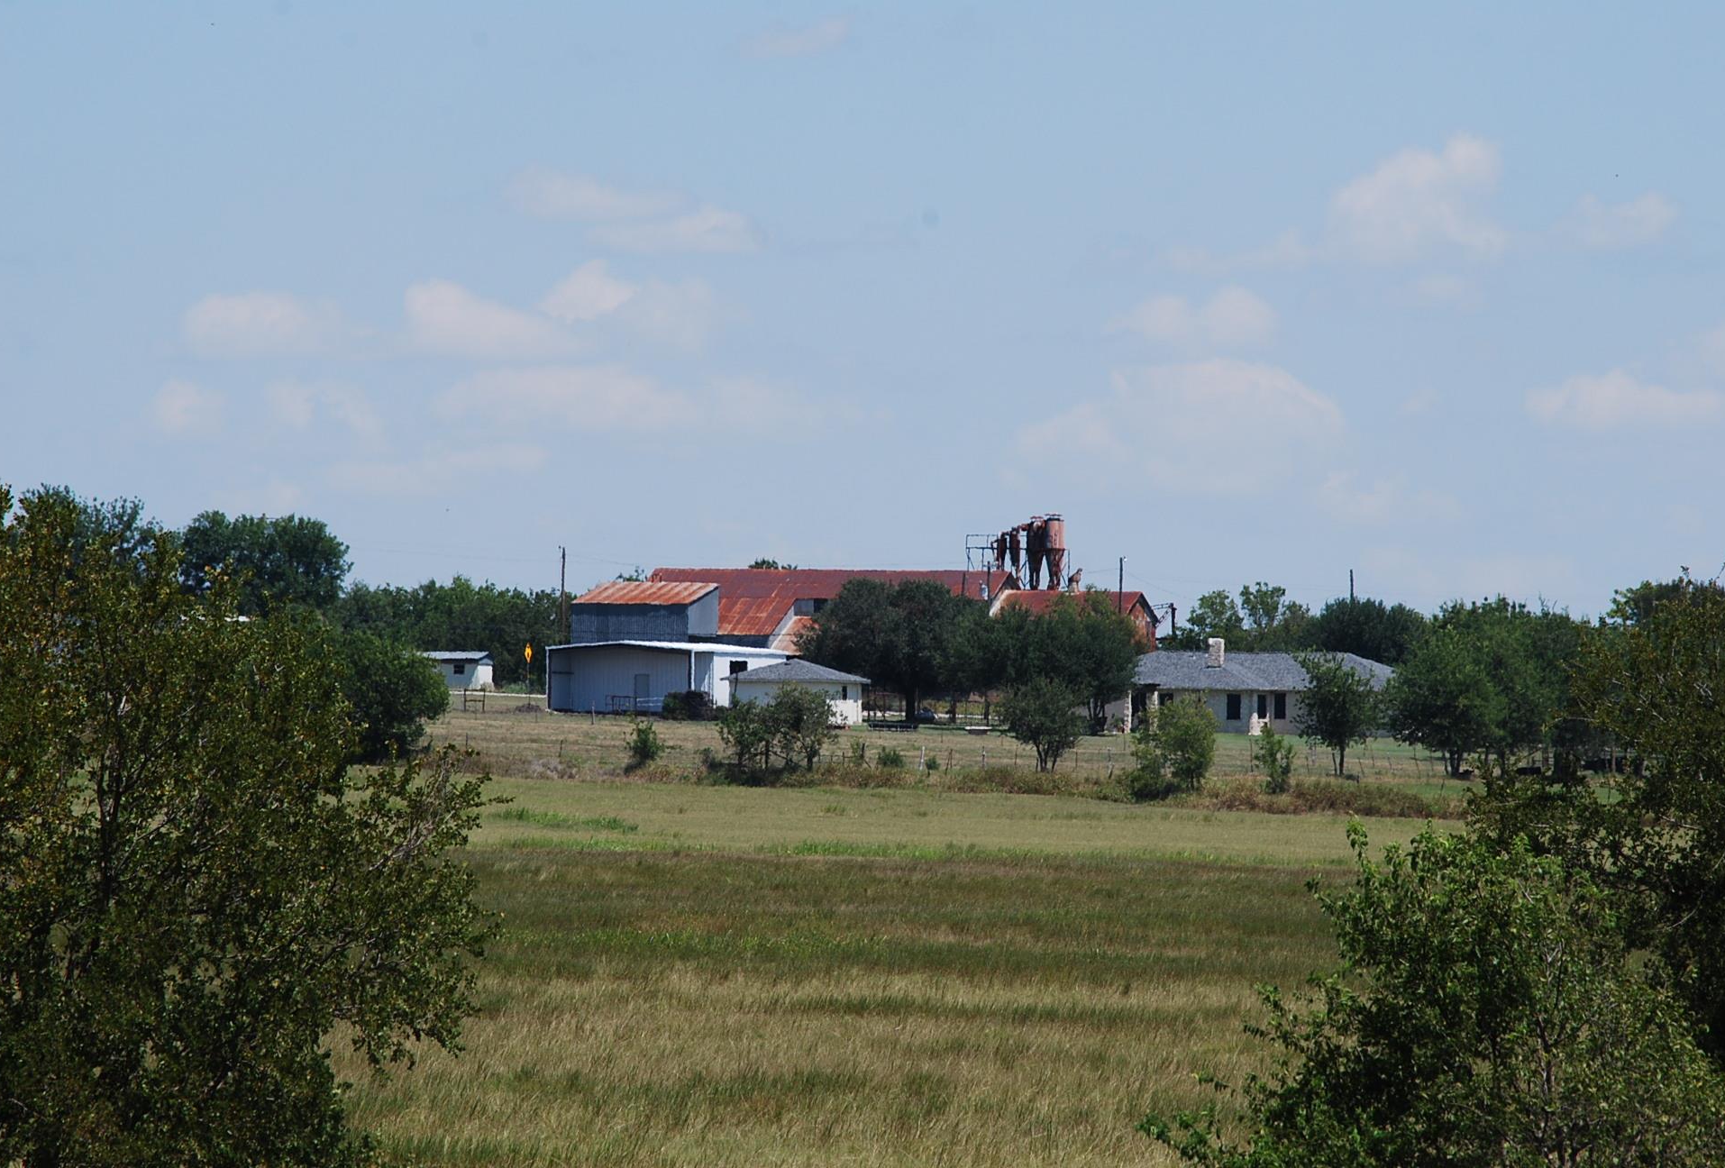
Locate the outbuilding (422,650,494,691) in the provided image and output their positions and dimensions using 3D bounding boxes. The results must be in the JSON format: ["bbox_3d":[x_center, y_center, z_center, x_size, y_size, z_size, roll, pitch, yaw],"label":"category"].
[{"bbox_3d":[-30.110,6.410,1070.000,5.200,3.000,3.600,0,0,17],"label":"outbuilding"}]

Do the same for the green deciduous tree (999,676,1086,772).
[{"bbox_3d":[8.800,6.890,715.000,4.150,4.690,3.940,0,0,0],"label":"green deciduous tree"}]

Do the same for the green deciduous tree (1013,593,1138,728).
[{"bbox_3d":[12.680,4.630,860.000,7.490,8.290,7.120,0,0,0],"label":"green deciduous tree"}]

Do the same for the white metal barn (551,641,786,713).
[{"bbox_3d":[-11.423,5.430,853.000,9.400,4.250,12.800,0,0,25],"label":"white metal barn"}]

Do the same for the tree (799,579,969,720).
[{"bbox_3d":[1.345,3.836,845.000,9.730,8.310,9.250,0,0,0],"label":"tree"}]

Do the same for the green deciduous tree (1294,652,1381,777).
[{"bbox_3d":[23.987,6.605,735.000,4.410,6.330,4.180,0,0,0],"label":"green deciduous tree"}]

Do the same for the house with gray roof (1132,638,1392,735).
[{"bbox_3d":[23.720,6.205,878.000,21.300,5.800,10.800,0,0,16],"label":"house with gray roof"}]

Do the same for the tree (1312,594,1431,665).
[{"bbox_3d":[33.050,4.800,950.000,7.650,8.000,7.270,0,0,0],"label":"tree"}]

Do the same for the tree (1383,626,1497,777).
[{"bbox_3d":[27.960,5.710,705.000,5.550,7.330,5.270,0,0,0],"label":"tree"}]

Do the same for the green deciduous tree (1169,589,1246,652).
[{"bbox_3d":[23.290,4.610,985.000,5.350,8.480,5.080,0,0,0],"label":"green deciduous tree"}]

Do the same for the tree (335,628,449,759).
[{"bbox_3d":[-24.046,5.611,740.000,6.170,6.790,5.860,0,0,0],"label":"tree"}]

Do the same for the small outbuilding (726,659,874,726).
[{"bbox_3d":[-3.980,6.610,886.000,8.790,4.020,8.200,0,0,0],"label":"small outbuilding"}]

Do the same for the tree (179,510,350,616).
[{"bbox_3d":[-41.521,0.851,1010.000,11.820,11.920,11.230,0,0,0],"label":"tree"}]

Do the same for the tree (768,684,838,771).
[{"bbox_3d":[-3.035,7.357,745.000,3.630,4.530,3.450,0,0,0],"label":"tree"}]

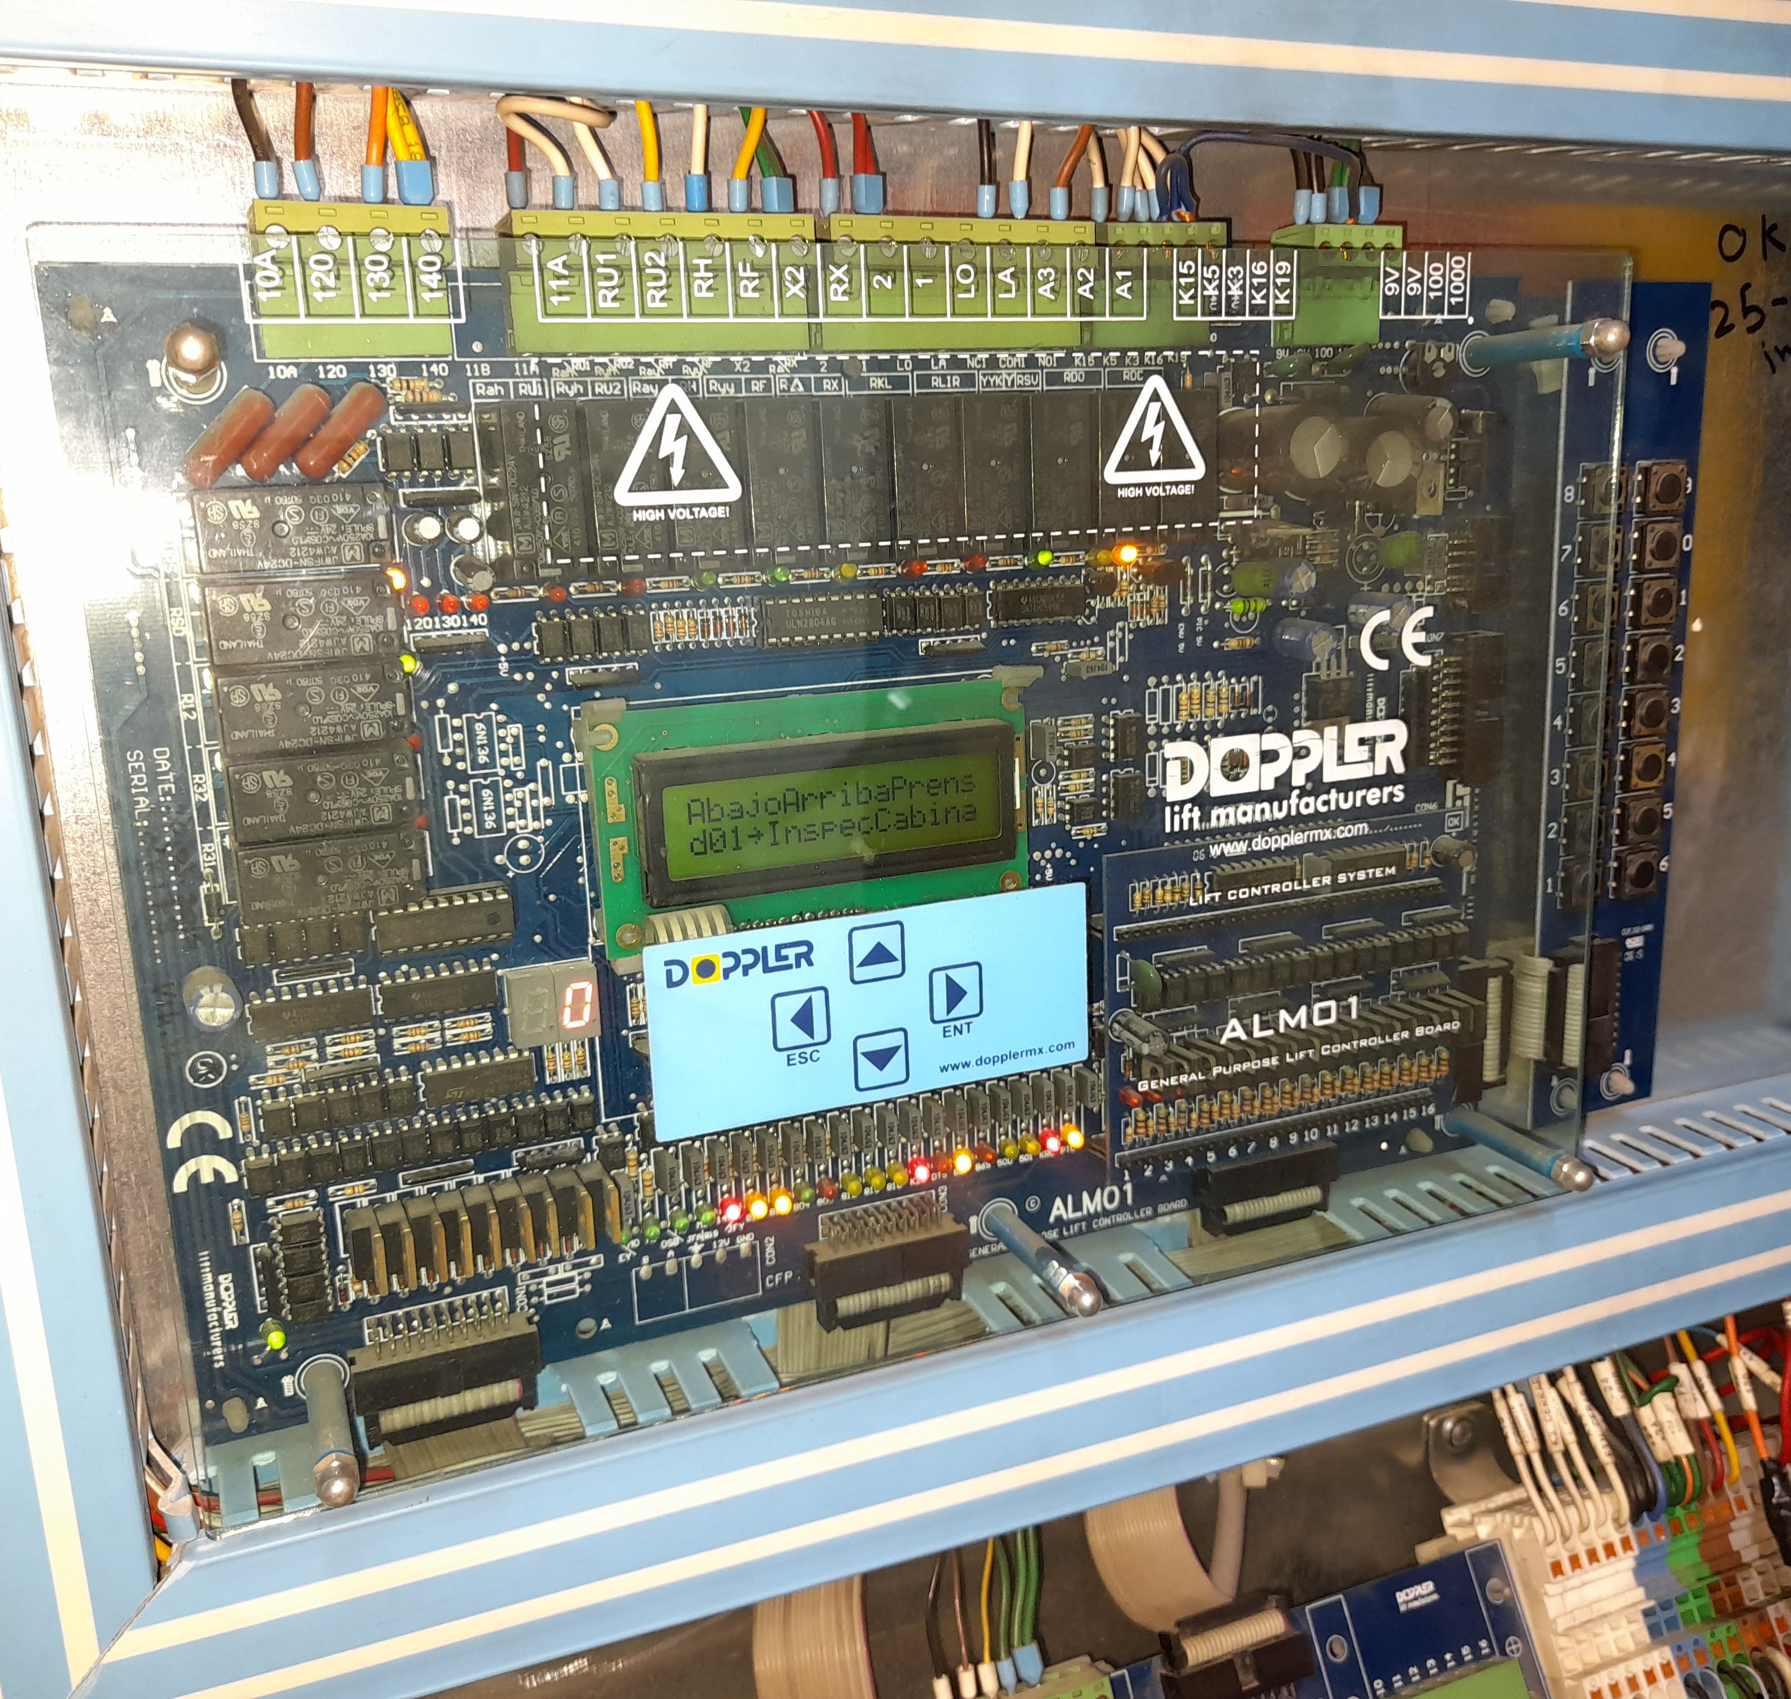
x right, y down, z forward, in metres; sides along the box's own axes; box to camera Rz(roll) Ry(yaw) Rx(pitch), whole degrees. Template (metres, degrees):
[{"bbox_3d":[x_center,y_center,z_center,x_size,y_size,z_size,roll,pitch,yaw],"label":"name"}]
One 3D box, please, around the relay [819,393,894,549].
[{"bbox_3d":[-0.010,-0.066,0.295,0.013,0.029,0.020,-7,12,-22],"label":"relay"}]

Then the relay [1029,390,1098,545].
[{"bbox_3d":[0.027,-0.071,0.310,0.013,0.029,0.020,-7,12,-22],"label":"relay"}]

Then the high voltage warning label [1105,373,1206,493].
[{"bbox_3d":[0.047,-0.075,0.296,0.021,0.021,0.001,-7,12,-22],"label":"high voltage warning label"}]

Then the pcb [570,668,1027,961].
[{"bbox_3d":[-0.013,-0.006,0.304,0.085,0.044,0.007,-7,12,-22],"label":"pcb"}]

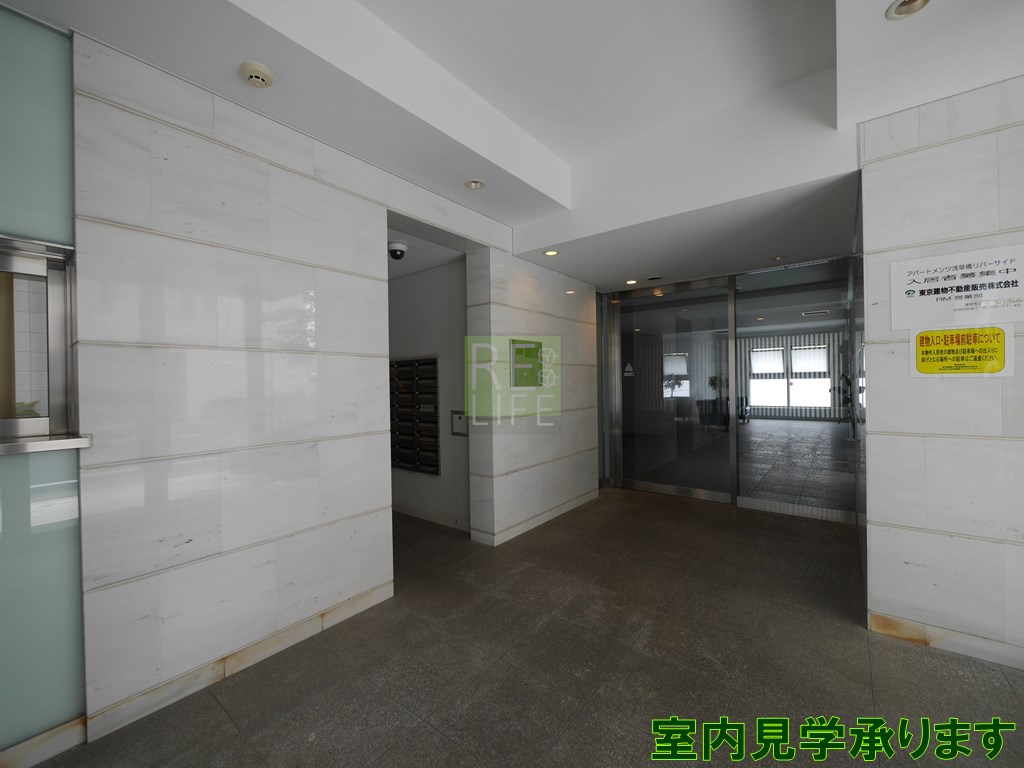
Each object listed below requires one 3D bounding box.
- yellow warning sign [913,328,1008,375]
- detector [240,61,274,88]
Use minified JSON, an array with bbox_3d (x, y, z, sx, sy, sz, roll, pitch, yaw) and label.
[{"bbox_3d":[1.860,-0.137,1.717,0.260,0.189,0.008,-1,0,37],"label":"yellow warning sign"},{"bbox_3d":[-0.939,-1.133,1.525,0.102,0.042,0.102,-1,0,39],"label":"detector"}]

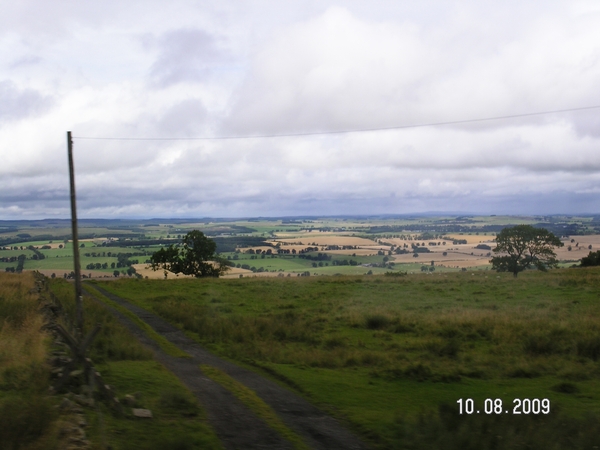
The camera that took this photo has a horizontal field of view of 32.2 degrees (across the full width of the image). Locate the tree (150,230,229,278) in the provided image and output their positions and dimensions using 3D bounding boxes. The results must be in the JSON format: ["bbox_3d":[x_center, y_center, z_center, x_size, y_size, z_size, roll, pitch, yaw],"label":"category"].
[{"bbox_3d":[-17.300,4.950,162.000,11.800,8.300,10.500,-1,1,-6],"label":"tree"}]

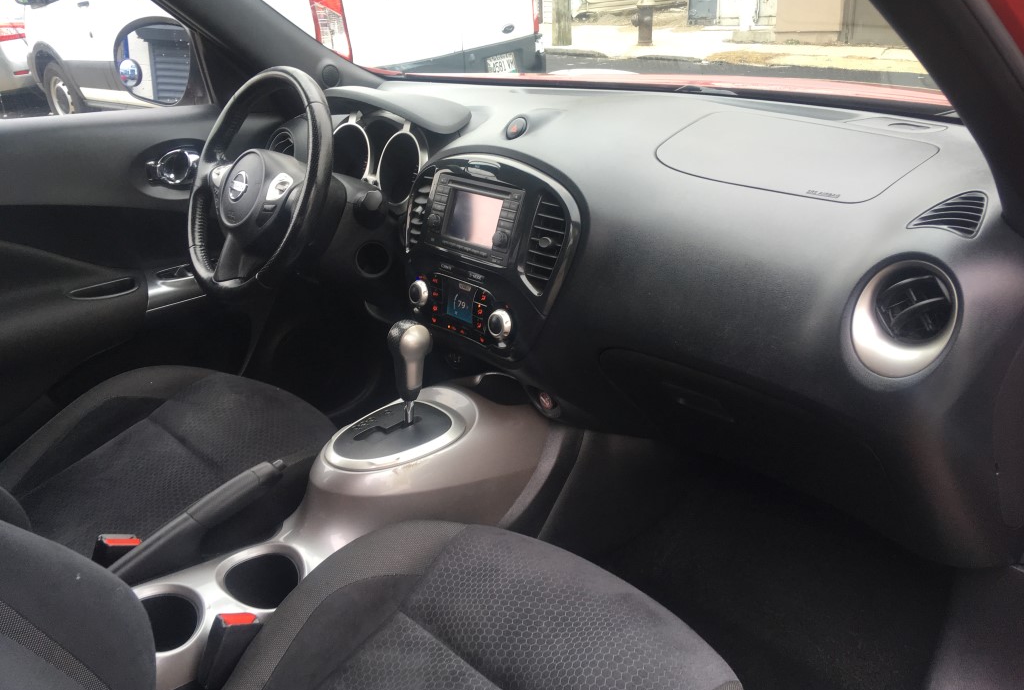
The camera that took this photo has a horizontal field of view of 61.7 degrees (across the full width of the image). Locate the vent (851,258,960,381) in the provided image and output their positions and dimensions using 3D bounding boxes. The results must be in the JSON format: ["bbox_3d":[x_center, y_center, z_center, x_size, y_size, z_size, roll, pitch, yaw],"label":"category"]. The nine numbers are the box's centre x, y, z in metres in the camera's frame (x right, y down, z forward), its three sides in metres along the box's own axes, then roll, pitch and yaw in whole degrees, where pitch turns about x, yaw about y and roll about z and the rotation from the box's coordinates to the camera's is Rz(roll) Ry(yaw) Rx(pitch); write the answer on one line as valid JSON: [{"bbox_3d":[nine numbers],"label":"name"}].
[{"bbox_3d":[0.398,-0.027,0.856,0.050,0.120,0.108,-3,20,-37],"label":"vent"}]

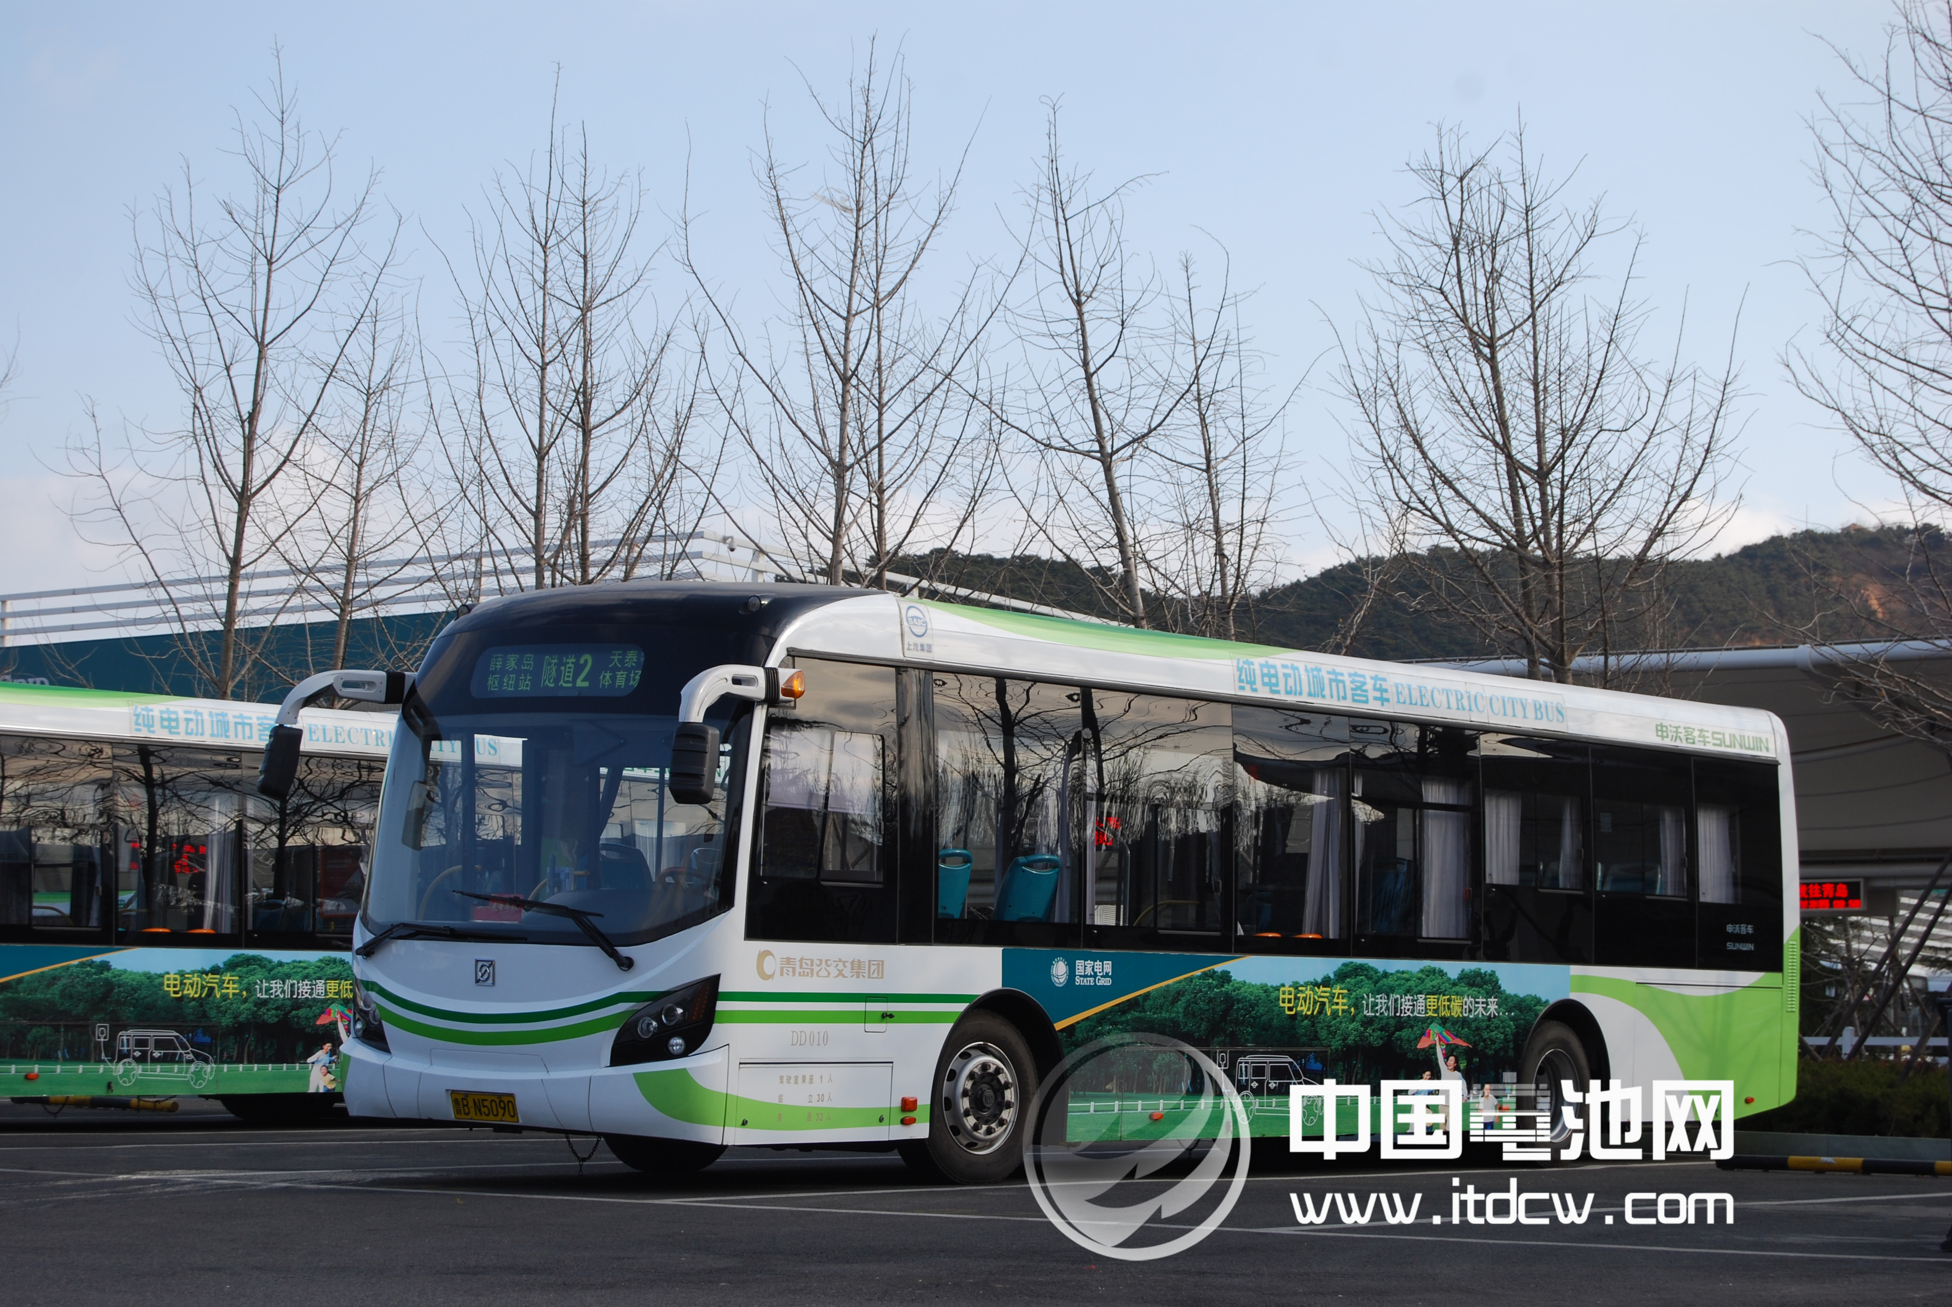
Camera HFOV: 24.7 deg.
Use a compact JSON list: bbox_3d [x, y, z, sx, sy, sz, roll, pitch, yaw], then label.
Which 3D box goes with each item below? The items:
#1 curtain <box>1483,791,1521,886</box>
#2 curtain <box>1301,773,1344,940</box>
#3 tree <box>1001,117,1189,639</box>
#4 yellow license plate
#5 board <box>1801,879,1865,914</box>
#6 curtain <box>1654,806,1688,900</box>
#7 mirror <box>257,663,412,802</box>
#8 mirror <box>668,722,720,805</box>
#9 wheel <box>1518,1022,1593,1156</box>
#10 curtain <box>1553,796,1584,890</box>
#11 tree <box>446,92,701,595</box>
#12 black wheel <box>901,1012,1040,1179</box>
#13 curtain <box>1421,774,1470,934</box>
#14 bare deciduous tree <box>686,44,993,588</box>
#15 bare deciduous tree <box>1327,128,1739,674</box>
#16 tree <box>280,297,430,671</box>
[{"bbox_3d":[3.362,1.183,28.442,0.110,0.633,0.448,-3,-6,38],"label":"curtain"},{"bbox_3d":[2.089,1.198,26.799,0.110,1.020,0.446,-3,-6,38],"label":"curtain"},{"bbox_3d":[1.049,-0.393,37.946,1.768,8.727,1.680,1,-5,2],"label":"tree"},{"bbox_3d":[-2.470,2.284,22.414,0.440,0.140,0.020,-2,11,38],"label":"yellow license plate"},{"bbox_3d":[9.516,2.740,50.000,1.080,0.390,0.120,-2,-5,38],"label":"board"},{"bbox_3d":[4.715,1.338,30.178,0.110,0.650,0.423,-3,-6,38],"label":"curtain"},{"bbox_3d":[-3.389,0.440,23.603,0.310,0.700,0.860,-2,-5,38],"label":"mirror"},{"bbox_3d":[-1.365,0.525,21.547,0.210,0.400,0.150,0,-4,22],"label":"mirror"},{"bbox_3d":[3.583,2.802,28.327,0.290,0.945,0.945,-3,-6,36],"label":"wheel"},{"bbox_3d":[3.813,1.218,28.571,0.090,0.636,0.361,-2,-5,38],"label":"curtain"},{"bbox_3d":[-3.835,-0.589,42.405,2.426,9.672,2.305,1,-5,-5],"label":"tree"},{"bbox_3d":[-0.068,2.337,23.432,0.285,0.945,0.945,-4,-7,40],"label":"black wheel"},{"bbox_3d":[2.938,1.275,27.890,0.110,1.022,0.556,-3,-6,38],"label":"curtain"},{"bbox_3d":[-1.235,-0.820,40.261,2.800,9.520,2.800,2,-4,0],"label":"bare deciduous tree"},{"bbox_3d":[4.523,-0.245,35.650,3.250,8.060,3.250,-2,-5,38],"label":"bare deciduous tree"},{"bbox_3d":[-6.466,0.378,46.274,1.554,8.276,1.476,2,-5,-8],"label":"tree"}]

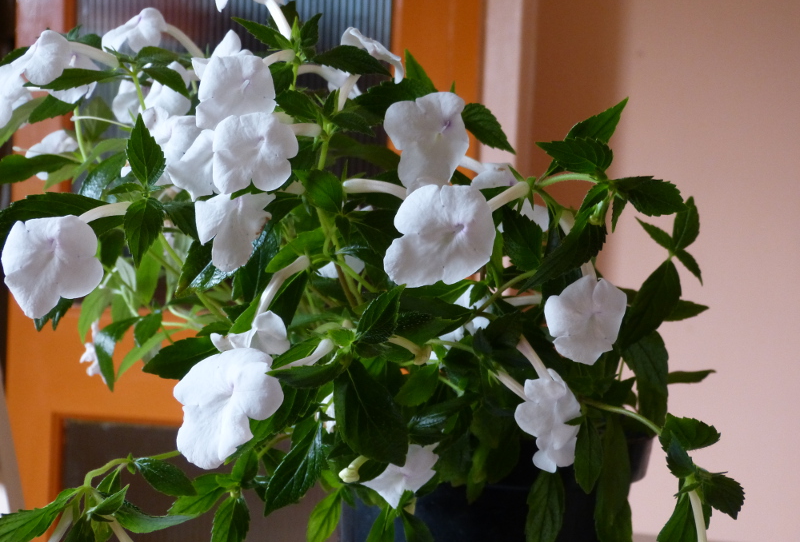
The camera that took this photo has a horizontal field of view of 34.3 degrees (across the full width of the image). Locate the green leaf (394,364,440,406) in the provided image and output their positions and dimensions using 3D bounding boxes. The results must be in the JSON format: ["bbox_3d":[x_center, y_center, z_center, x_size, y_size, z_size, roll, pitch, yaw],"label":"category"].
[{"bbox_3d":[0.009,0.058,0.660,0.019,0.029,0.009,46,-6,-8],"label":"green leaf"}]

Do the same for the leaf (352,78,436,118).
[{"bbox_3d":[-0.001,-0.081,0.605,0.042,0.008,0.024,-11,44,-17],"label":"leaf"}]

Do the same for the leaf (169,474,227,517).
[{"bbox_3d":[-0.093,0.107,0.600,0.030,0.008,0.018,-23,38,-10],"label":"leaf"}]

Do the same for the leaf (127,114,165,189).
[{"bbox_3d":[-0.131,-0.062,0.670,0.020,0.039,0.009,-7,-18,1],"label":"leaf"}]

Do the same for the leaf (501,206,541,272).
[{"bbox_3d":[0.061,-0.018,0.655,0.021,0.038,0.008,-39,16,-11],"label":"leaf"}]

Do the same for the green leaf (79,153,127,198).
[{"bbox_3d":[-0.173,-0.055,0.750,0.019,0.037,0.010,42,-12,22],"label":"green leaf"}]

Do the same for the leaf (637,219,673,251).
[{"bbox_3d":[0.138,-0.019,0.700,0.012,0.028,0.007,-44,7,37],"label":"leaf"}]

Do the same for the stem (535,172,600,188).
[{"bbox_3d":[0.085,-0.046,0.655,0.035,0.006,0.005,-5,4,-16],"label":"stem"}]

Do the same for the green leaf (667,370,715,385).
[{"bbox_3d":[0.169,0.063,0.770,0.041,0.008,0.019,-3,22,-6],"label":"green leaf"}]

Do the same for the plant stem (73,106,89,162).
[{"bbox_3d":[-0.173,-0.074,0.700,0.006,0.031,0.006,-10,0,0],"label":"plant stem"}]

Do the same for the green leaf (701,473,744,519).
[{"bbox_3d":[0.156,0.109,0.627,0.019,0.009,0.027,-21,51,-26],"label":"green leaf"}]

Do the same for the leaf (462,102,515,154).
[{"bbox_3d":[0.041,-0.066,0.610,0.035,0.008,0.020,41,44,16],"label":"leaf"}]

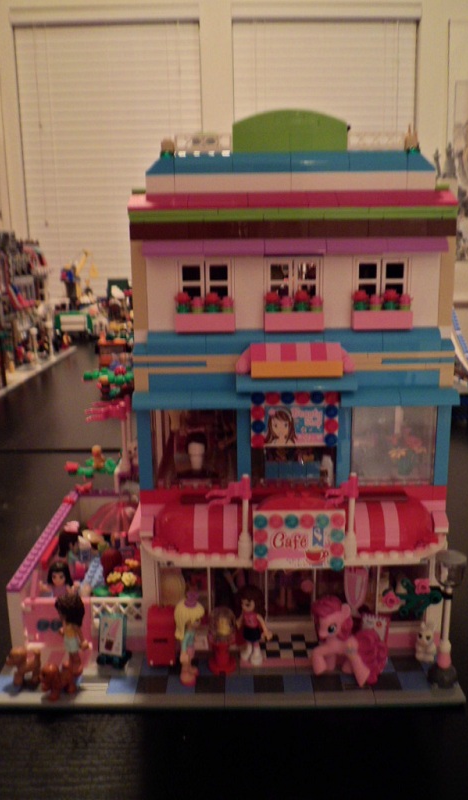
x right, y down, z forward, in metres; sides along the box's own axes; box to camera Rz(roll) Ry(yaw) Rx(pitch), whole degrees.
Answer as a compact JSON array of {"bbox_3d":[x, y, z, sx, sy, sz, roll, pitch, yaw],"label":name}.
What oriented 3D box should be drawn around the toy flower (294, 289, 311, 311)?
[{"bbox_3d":[0.037,-0.054,0.339,0.009,0.011,0.009,-1,8,0],"label":"toy flower"}]

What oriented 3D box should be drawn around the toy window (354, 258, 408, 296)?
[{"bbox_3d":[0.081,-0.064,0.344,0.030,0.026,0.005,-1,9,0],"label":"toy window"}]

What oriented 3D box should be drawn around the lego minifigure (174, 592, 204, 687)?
[{"bbox_3d":[-0.024,0.130,0.342,0.015,0.051,0.015,4,9,26],"label":"lego minifigure"}]

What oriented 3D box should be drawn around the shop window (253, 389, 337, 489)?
[{"bbox_3d":[0.034,0.021,0.353,0.049,0.056,0.009,-1,11,0],"label":"shop window"}]

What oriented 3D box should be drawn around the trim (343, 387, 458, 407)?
[{"bbox_3d":[0.090,-0.002,0.343,0.064,0.010,0.011,-1,11,0],"label":"trim"}]

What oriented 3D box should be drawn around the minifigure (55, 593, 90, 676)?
[{"bbox_3d":[-0.090,0.131,0.349,0.018,0.049,0.014,-4,12,-18],"label":"minifigure"}]

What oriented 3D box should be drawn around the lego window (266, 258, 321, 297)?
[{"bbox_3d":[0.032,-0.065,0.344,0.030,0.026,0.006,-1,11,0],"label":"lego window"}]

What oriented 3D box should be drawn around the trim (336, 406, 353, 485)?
[{"bbox_3d":[0.063,0.026,0.357,0.008,0.047,0.008,-1,9,0],"label":"trim"}]

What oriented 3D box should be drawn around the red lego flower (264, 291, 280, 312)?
[{"bbox_3d":[0.021,-0.053,0.339,0.009,0.011,0.009,-1,8,0],"label":"red lego flower"}]

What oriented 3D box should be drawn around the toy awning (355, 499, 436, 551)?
[{"bbox_3d":[0.087,0.069,0.344,0.046,0.025,0.022,-1,11,0],"label":"toy awning"}]

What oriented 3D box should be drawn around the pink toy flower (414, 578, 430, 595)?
[{"bbox_3d":[0.102,0.101,0.339,0.009,0.009,0.005,-1,9,0],"label":"pink toy flower"}]

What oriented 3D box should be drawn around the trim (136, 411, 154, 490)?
[{"bbox_3d":[-0.050,0.026,0.359,0.008,0.048,0.008,-1,8,0],"label":"trim"}]

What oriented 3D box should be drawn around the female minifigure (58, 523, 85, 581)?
[{"bbox_3d":[-0.114,0.110,0.445,0.016,0.046,0.015,4,12,25],"label":"female minifigure"}]

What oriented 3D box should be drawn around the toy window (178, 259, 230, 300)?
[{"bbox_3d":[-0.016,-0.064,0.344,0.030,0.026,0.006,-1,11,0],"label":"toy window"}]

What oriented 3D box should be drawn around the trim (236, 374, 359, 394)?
[{"bbox_3d":[0.034,-0.011,0.341,0.064,0.010,0.016,-1,8,0],"label":"trim"}]

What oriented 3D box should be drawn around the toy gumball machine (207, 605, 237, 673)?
[{"bbox_3d":[-0.006,0.137,0.360,0.016,0.036,0.015,-1,9,0],"label":"toy gumball machine"}]

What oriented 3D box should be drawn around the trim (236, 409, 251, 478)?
[{"bbox_3d":[0.006,0.026,0.359,0.008,0.048,0.008,-1,8,0],"label":"trim"}]

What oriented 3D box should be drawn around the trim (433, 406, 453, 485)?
[{"bbox_3d":[0.119,0.025,0.357,0.008,0.047,0.008,-1,9,0],"label":"trim"}]

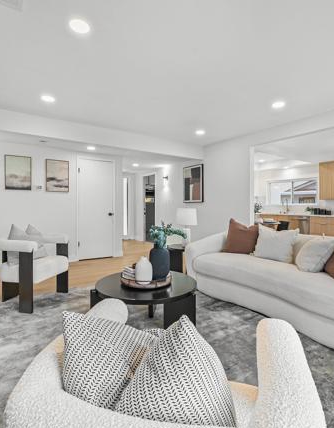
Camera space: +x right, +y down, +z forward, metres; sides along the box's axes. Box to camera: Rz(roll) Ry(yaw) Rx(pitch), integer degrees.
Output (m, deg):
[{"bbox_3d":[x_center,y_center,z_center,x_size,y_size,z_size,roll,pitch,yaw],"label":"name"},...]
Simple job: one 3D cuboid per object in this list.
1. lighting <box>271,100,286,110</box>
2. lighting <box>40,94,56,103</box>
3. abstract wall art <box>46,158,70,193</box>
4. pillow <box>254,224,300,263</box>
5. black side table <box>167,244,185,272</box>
[{"bbox_3d":[1.374,-1.350,3.070,0.180,0.030,0.180,0,2,-33],"label":"lighting"},{"bbox_3d":[-1.468,-1.407,3.061,0.160,0.025,0.160,0,2,-34],"label":"lighting"},{"bbox_3d":[-2.046,-0.706,4.684,0.410,0.600,0.030,0,2,-34],"label":"abstract wall art"},{"bbox_3d":[1.301,0.350,2.959,0.170,0.450,0.490,18,-9,-33],"label":"pillow"},{"bbox_3d":[0.230,0.756,3.981,0.470,0.470,0.470,0,1,0],"label":"black side table"}]

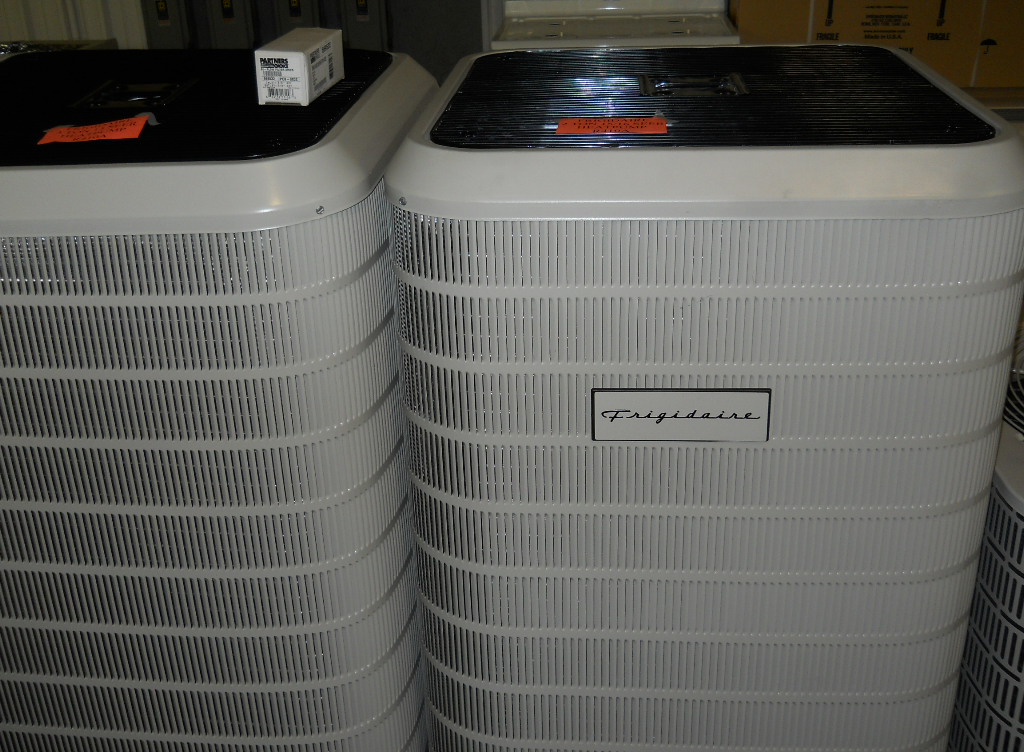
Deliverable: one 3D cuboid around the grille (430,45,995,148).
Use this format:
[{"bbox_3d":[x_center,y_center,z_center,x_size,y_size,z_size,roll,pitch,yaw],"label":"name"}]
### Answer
[{"bbox_3d":[0.246,-0.388,1.505,0.650,0.030,0.650,0,26,5],"label":"grille"}]

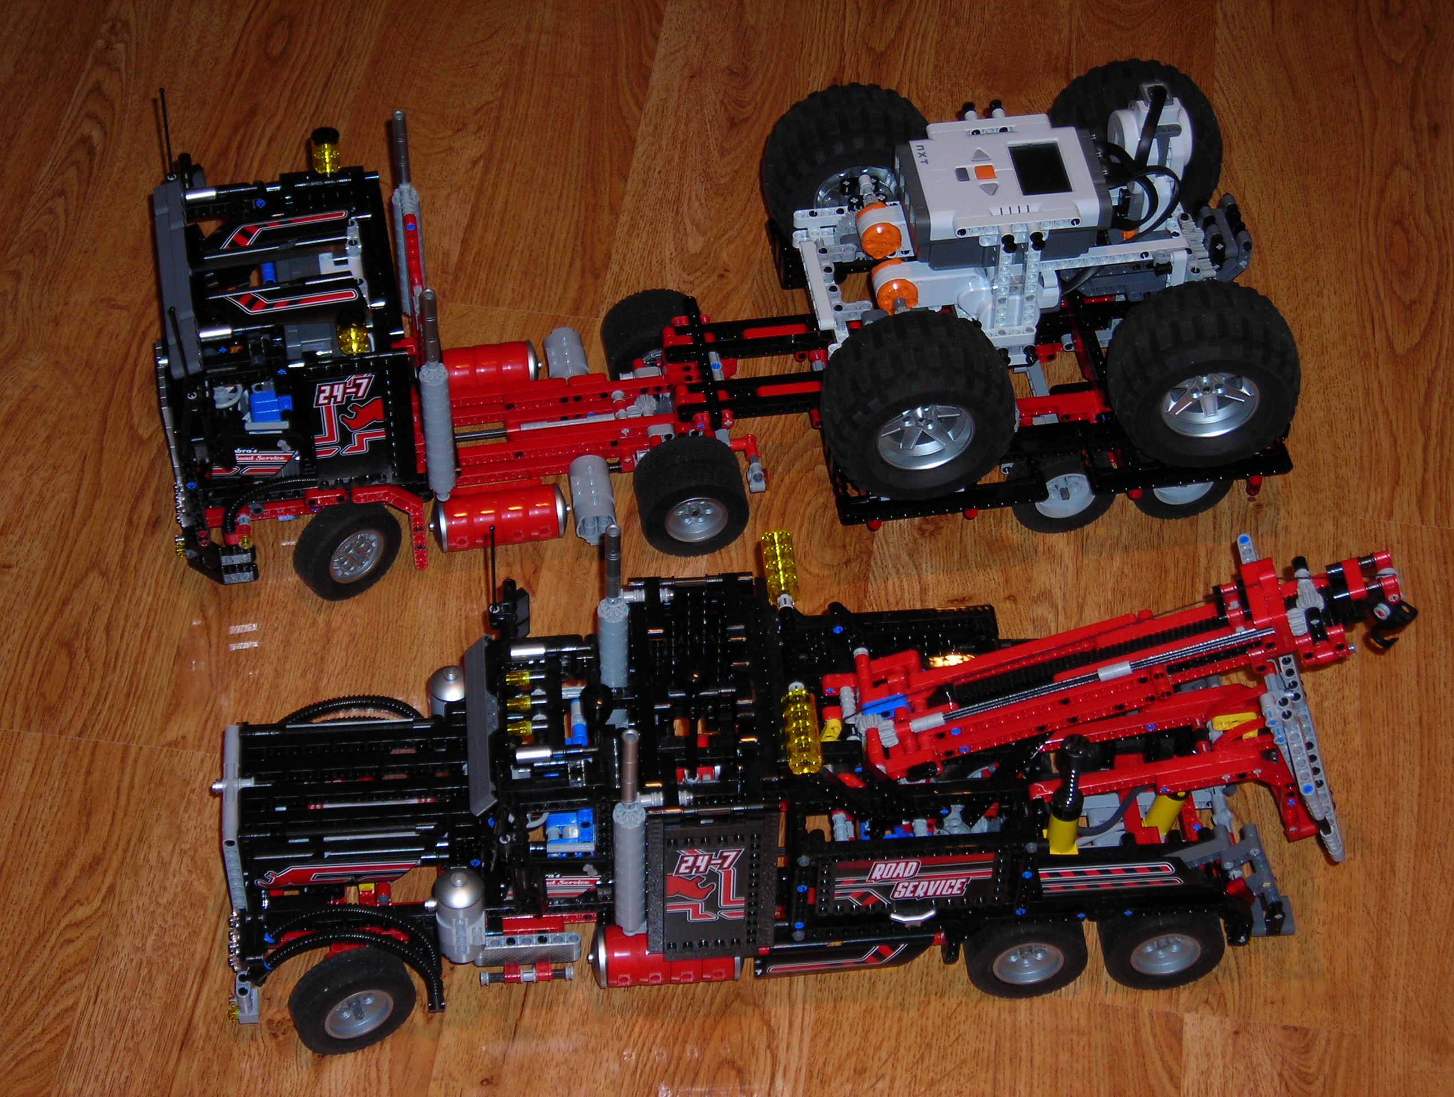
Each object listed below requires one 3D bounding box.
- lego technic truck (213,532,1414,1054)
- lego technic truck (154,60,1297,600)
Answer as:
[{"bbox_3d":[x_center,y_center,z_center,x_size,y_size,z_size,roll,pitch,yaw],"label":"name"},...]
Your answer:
[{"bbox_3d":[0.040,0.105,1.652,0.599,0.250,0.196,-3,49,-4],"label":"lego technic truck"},{"bbox_3d":[-0.008,-0.131,1.858,0.638,0.252,0.242,-7,49,-7],"label":"lego technic truck"}]

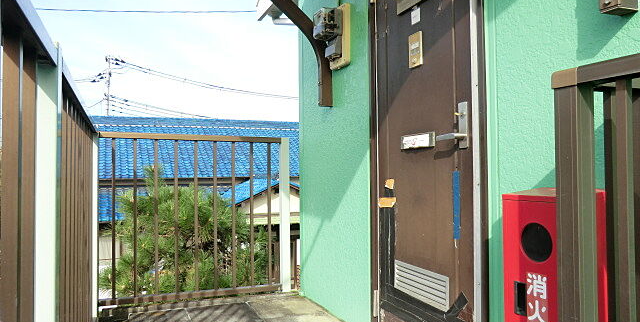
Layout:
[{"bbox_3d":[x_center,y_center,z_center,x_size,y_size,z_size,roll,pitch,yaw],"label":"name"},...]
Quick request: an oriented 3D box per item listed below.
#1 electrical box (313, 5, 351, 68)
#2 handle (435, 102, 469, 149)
[{"bbox_3d":[0.064,-0.717,2.592,0.165,0.351,0.170,0,-1,-24],"label":"electrical box"},{"bbox_3d":[0.514,-0.132,1.713,0.060,0.170,0.133,0,-1,-24],"label":"handle"}]

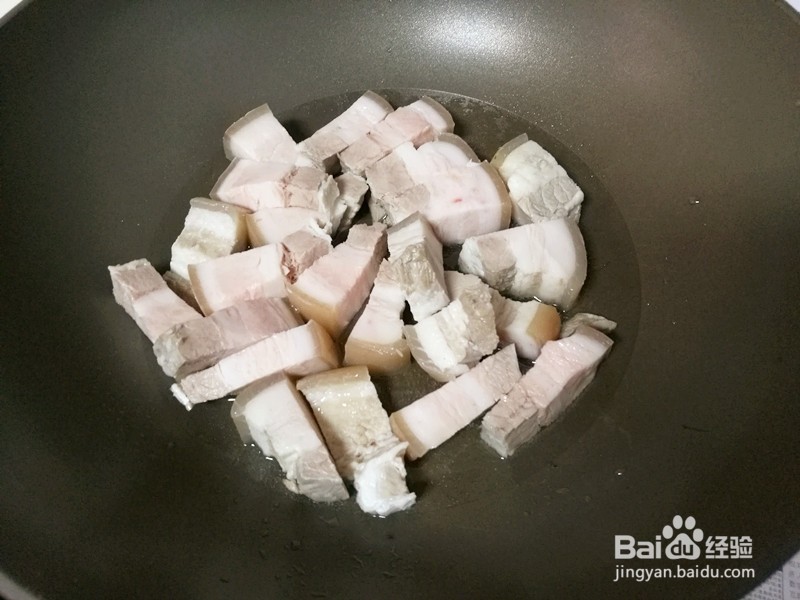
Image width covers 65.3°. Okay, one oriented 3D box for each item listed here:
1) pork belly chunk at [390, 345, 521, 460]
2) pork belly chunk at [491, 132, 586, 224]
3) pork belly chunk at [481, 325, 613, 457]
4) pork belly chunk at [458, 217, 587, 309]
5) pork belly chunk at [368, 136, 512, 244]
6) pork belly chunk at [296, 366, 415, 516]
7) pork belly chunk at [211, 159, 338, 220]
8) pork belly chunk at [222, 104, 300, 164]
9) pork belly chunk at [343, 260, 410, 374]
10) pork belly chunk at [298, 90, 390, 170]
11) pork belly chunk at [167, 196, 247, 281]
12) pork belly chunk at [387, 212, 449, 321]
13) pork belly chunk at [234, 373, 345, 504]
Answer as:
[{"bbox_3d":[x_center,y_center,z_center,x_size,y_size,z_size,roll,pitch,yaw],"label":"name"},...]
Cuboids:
[{"bbox_3d":[0.022,0.038,0.232,0.048,0.019,0.014,-32,76,-11],"label":"pork belly chunk"},{"bbox_3d":[0.063,-0.051,0.291,0.024,0.021,0.042,-27,58,-14],"label":"pork belly chunk"},{"bbox_3d":[0.056,0.035,0.242,0.057,0.020,0.017,-39,67,-19],"label":"pork belly chunk"},{"bbox_3d":[0.052,-0.015,0.269,0.047,0.023,0.023,-8,60,-2],"label":"pork belly chunk"},{"bbox_3d":[0.018,-0.044,0.275,0.053,0.025,0.039,-9,60,-4],"label":"pork belly chunk"},{"bbox_3d":[-0.015,0.051,0.222,0.024,0.021,0.045,-21,62,-11],"label":"pork belly chunk"},{"bbox_3d":[-0.053,-0.047,0.277,0.047,0.018,0.020,9,61,8],"label":"pork belly chunk"},{"bbox_3d":[-0.063,-0.069,0.299,0.028,0.019,0.038,-36,67,-18],"label":"pork belly chunk"},{"bbox_3d":[-0.007,0.006,0.251,0.022,0.023,0.037,3,60,3],"label":"pork belly chunk"},{"bbox_3d":[-0.023,-0.076,0.291,0.039,0.020,0.019,-41,76,-11],"label":"pork belly chunk"},{"bbox_3d":[-0.077,-0.022,0.258,0.021,0.022,0.028,7,65,4],"label":"pork belly chunk"},{"bbox_3d":[0.009,-0.011,0.246,0.016,0.020,0.040,-20,65,8],"label":"pork belly chunk"},{"bbox_3d":[-0.038,0.053,0.224,0.019,0.021,0.045,-29,64,-15],"label":"pork belly chunk"}]

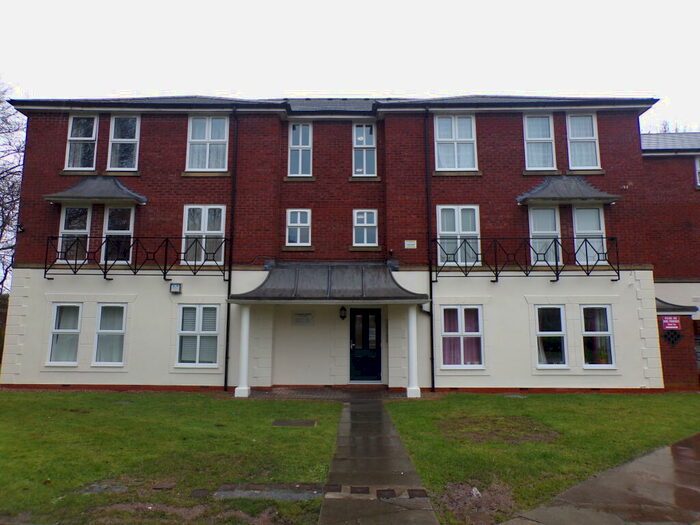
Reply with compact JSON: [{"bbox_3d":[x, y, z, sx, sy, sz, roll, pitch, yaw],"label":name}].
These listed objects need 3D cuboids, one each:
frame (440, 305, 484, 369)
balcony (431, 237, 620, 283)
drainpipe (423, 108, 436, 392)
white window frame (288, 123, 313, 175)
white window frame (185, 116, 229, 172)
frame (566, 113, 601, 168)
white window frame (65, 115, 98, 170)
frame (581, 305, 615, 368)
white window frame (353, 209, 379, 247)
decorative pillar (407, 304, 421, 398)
[{"bbox_3d":[2.826,1.881,12.254,1.095,1.599,0.120,0,-8,1],"label":"frame"},{"bbox_3d":[4.457,-0.037,12.423,4.600,1.110,0.420,0,-9,0],"label":"balcony"},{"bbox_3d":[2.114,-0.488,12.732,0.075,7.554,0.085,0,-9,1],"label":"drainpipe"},{"bbox_3d":[-1.365,-3.125,13.512,0.669,1.564,0.120,0,-8,1],"label":"white window frame"},{"bbox_3d":[-3.884,-3.245,13.263,1.145,1.591,0.100,0,-9,0],"label":"white window frame"},{"bbox_3d":[6.375,-3.293,13.273,0.855,1.610,0.100,0,-9,0],"label":"frame"},{"bbox_3d":[-7.315,-3.259,13.265,0.837,1.566,0.100,0,-9,0],"label":"white window frame"},{"bbox_3d":[6.351,1.900,12.467,0.843,1.629,0.100,0,-9,0],"label":"frame"},{"bbox_3d":[0.432,-0.945,13.374,0.693,1.044,0.100,0,-9,1],"label":"white window frame"},{"bbox_3d":[1.502,2.081,11.568,0.310,2.160,0.310,0,-9,0],"label":"decorative pillar"}]

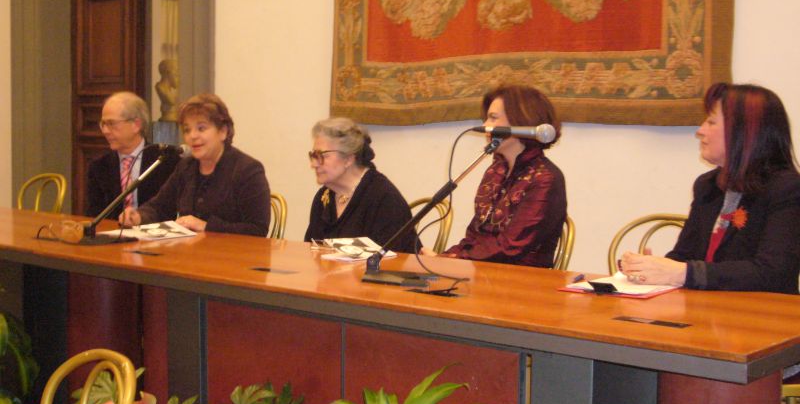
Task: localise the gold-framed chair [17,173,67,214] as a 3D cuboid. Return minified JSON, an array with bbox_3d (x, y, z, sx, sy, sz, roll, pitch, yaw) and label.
[{"bbox_3d":[-1.945,0.311,5.579,0.420,0.898,0.500,4,6,39],"label":"gold-framed chair"}]

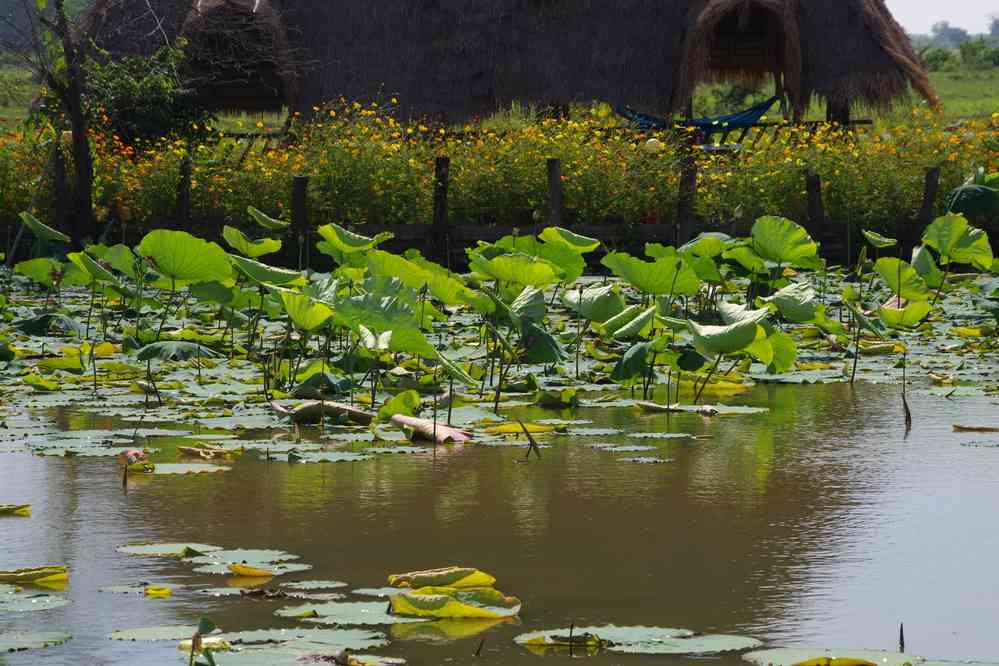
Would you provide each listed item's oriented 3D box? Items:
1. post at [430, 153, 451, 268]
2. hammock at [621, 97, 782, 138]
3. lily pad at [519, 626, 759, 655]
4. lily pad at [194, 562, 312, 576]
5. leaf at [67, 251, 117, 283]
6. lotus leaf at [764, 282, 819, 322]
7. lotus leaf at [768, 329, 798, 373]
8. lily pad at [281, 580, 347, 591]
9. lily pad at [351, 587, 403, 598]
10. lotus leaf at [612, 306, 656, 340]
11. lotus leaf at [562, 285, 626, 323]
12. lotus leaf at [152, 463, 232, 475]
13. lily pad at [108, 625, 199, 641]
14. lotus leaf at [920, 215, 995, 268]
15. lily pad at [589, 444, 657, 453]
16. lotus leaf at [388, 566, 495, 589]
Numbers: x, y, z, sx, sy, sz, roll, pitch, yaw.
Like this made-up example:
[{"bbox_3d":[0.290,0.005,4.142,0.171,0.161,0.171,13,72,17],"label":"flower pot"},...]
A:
[{"bbox_3d":[-0.459,-0.945,38.834,0.120,0.855,0.120,0,3,0],"label":"post"},{"bbox_3d":[2.391,-2.601,60.000,1.970,0.460,0.600,0,3,0],"label":"hammock"},{"bbox_3d":[0.399,0.863,14.340,0.689,0.045,0.550,0,3,0],"label":"lily pad"},{"bbox_3d":[-0.804,0.755,16.323,0.386,0.035,0.400,0,3,0],"label":"lily pad"},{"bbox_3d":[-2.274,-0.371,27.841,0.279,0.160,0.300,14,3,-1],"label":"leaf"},{"bbox_3d":[1.674,-0.175,28.635,0.334,0.222,0.300,0,3,0],"label":"lotus leaf"},{"bbox_3d":[1.451,0.100,25.616,0.205,0.220,0.200,0,3,0],"label":"lotus leaf"},{"bbox_3d":[-0.696,0.942,18.783,0.255,0.025,0.302,0,3,0],"label":"lily pad"},{"bbox_3d":[-0.372,0.845,16.287,0.228,0.020,0.228,0,3,0],"label":"lily pad"},{"bbox_3d":[0.725,-0.051,26.828,0.236,0.176,0.250,0,3,0],"label":"lotus leaf"},{"bbox_3d":[0.564,-0.175,29.671,0.380,0.210,0.350,0,3,0],"label":"lotus leaf"},{"bbox_3d":[-1.191,0.522,19.255,0.316,0.030,0.320,0,3,0],"label":"lotus leaf"},{"bbox_3d":[-1.168,1.028,17.259,0.365,0.030,0.404,0,3,0],"label":"lily pad"},{"bbox_3d":[2.977,-0.588,32.460,0.455,0.358,0.320,0,3,0],"label":"lotus leaf"},{"bbox_3d":[0.547,0.510,22.035,0.291,0.020,0.291,0,3,0],"label":"lily pad"},{"bbox_3d":[-0.218,0.919,18.782,0.399,0.071,0.270,0,3,0],"label":"lotus leaf"}]

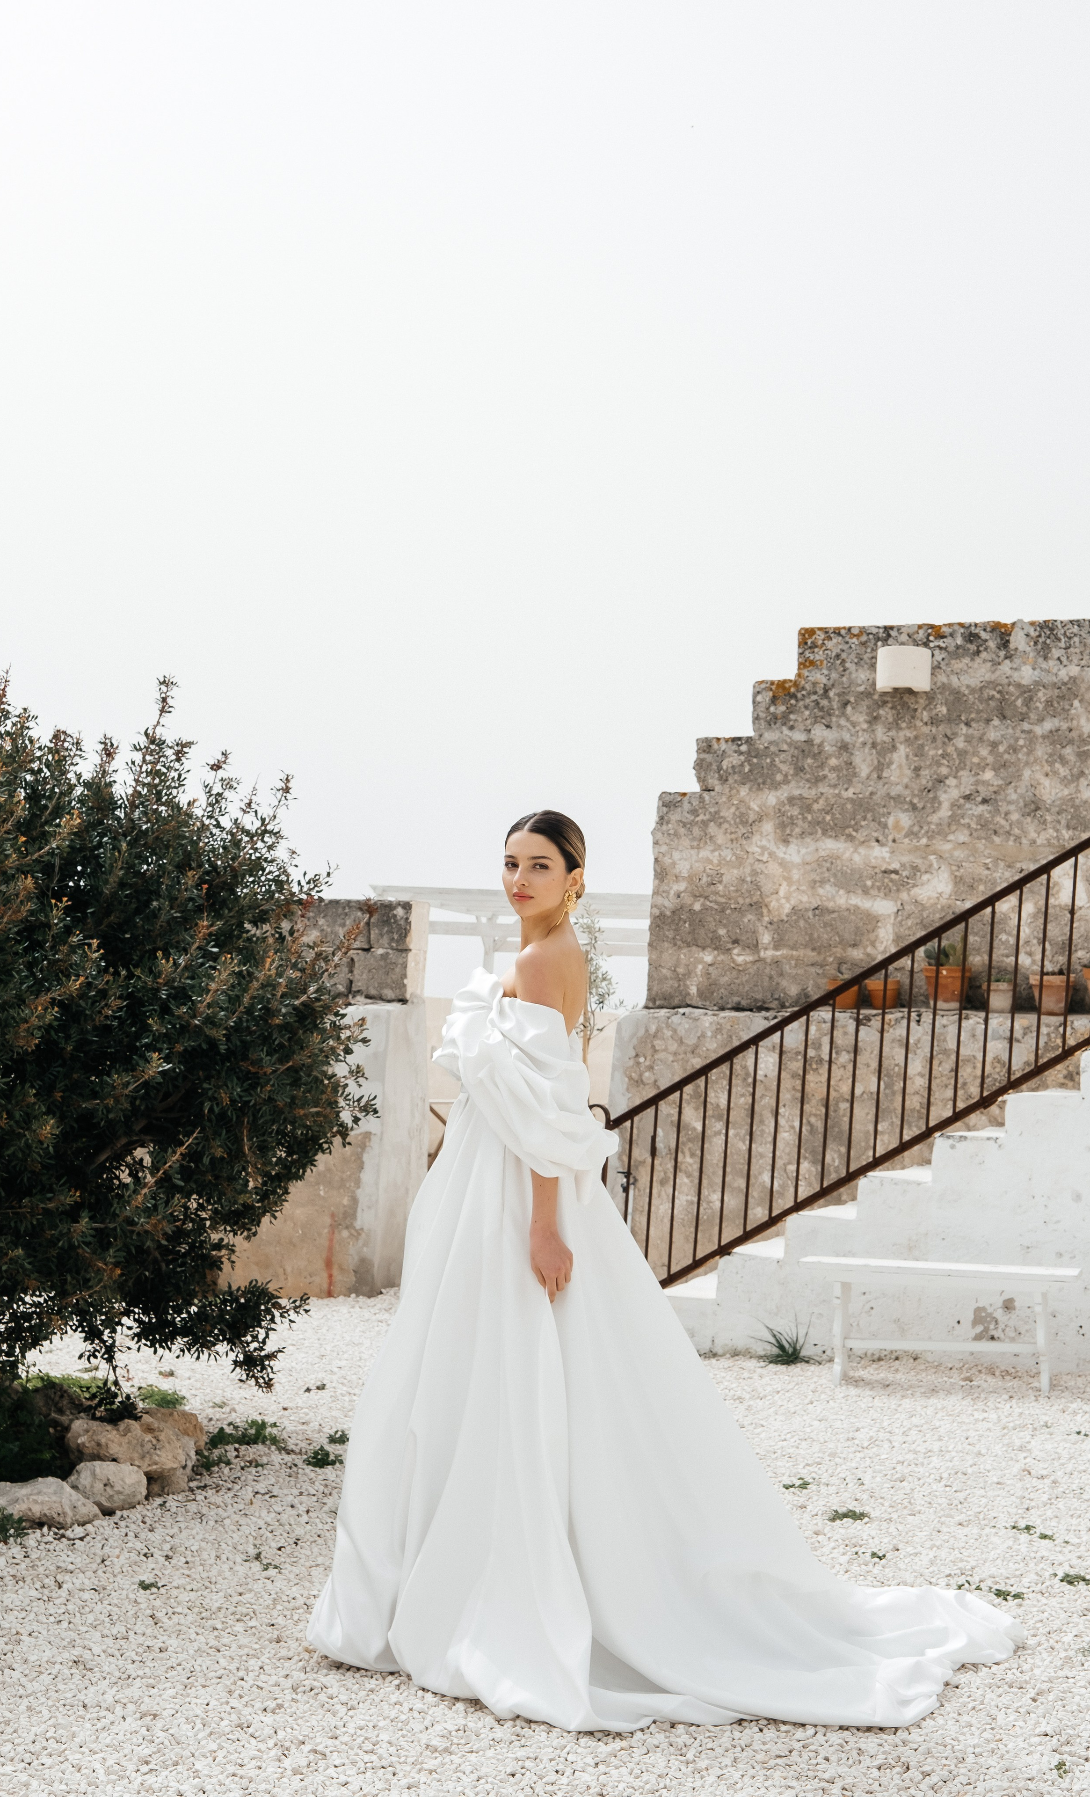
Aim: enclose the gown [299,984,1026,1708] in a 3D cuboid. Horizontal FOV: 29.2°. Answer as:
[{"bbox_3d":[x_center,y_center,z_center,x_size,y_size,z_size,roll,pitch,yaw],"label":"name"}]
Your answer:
[{"bbox_3d":[0.302,0.885,4.463,1.580,1.450,0.950,2,-4,-2],"label":"gown"}]

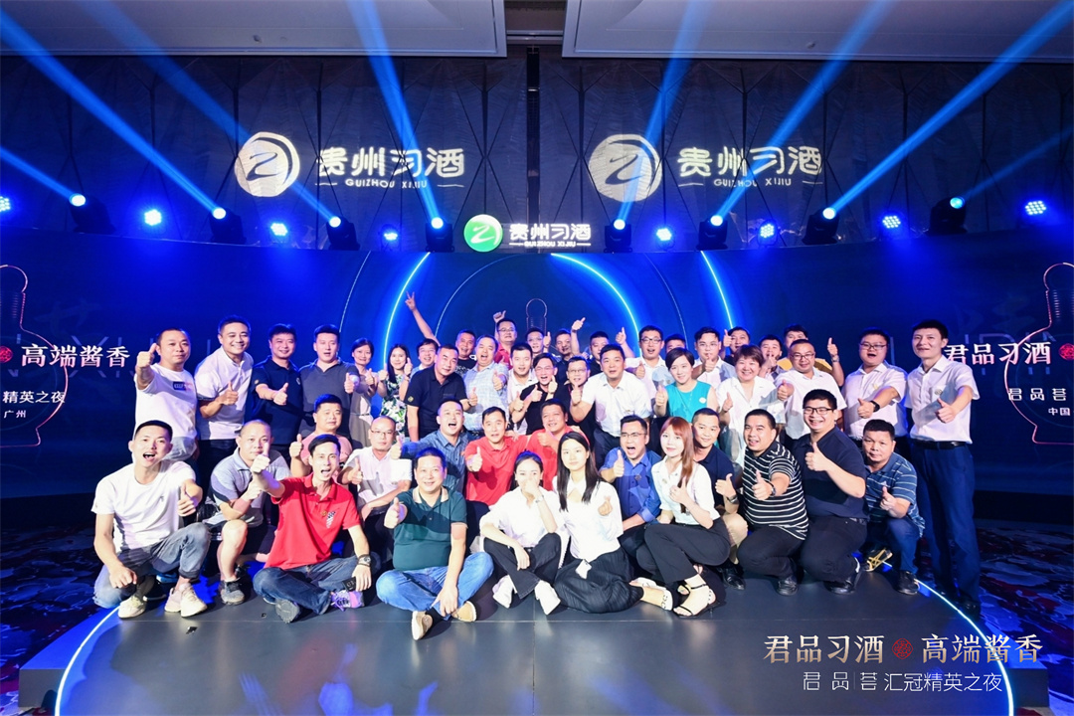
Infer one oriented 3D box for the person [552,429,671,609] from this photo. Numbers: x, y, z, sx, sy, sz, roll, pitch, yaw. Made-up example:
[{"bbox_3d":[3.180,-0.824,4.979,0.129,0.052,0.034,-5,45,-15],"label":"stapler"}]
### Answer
[{"bbox_3d":[0.448,0.972,3.151,0.680,0.980,0.540,0,-3,5],"label":"person"}]

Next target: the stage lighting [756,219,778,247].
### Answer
[{"bbox_3d":[2.950,-1.575,6.498,0.260,0.330,0.230,0,-3,8],"label":"stage lighting"}]

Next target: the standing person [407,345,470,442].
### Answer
[{"bbox_3d":[-0.789,0.645,3.966,0.520,1.530,0.480,1,-4,-9],"label":"standing person"}]

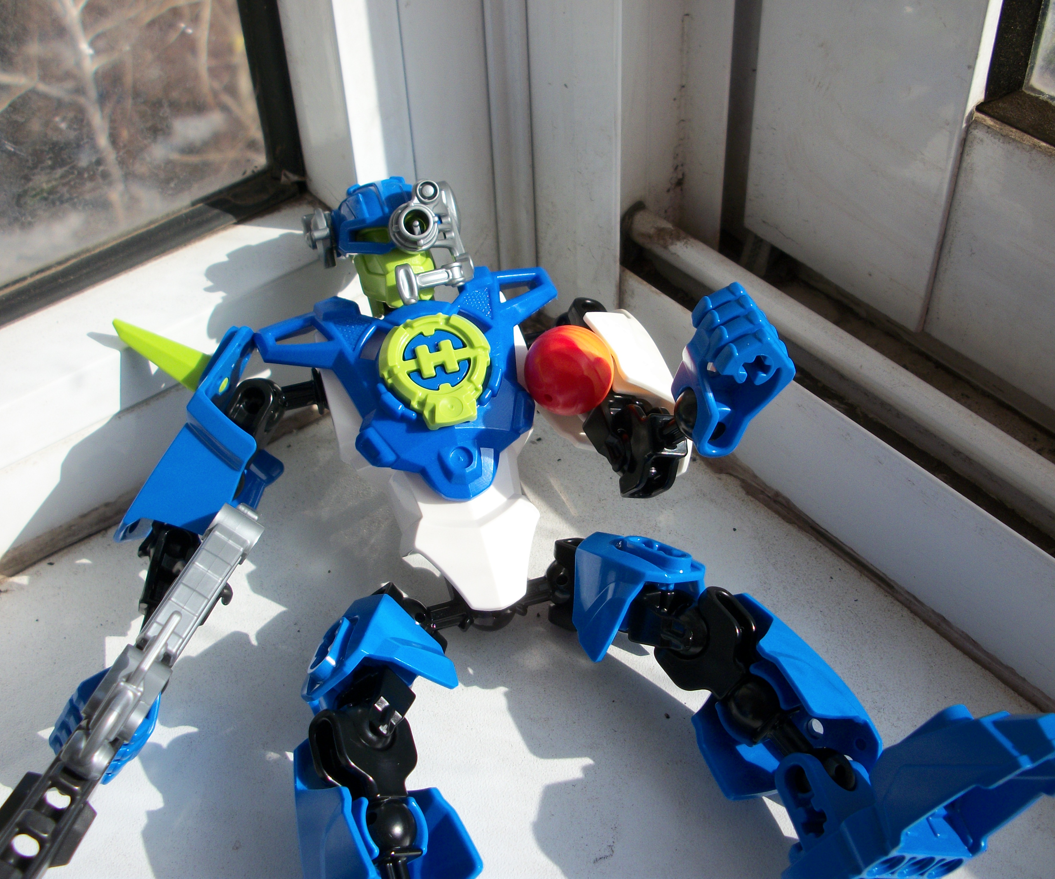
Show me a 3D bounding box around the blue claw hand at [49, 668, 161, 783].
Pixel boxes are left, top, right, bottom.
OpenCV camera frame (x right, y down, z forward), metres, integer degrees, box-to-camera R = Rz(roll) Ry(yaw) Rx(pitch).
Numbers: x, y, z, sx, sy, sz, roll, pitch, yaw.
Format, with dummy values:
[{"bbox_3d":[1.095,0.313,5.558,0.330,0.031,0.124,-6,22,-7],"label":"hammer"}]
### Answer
[{"bbox_3d":[-0.079,0.054,0.222,0.015,0.016,0.021,17,51,24],"label":"blue claw hand"}]

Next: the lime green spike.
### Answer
[{"bbox_3d":[-0.074,-0.018,0.240,0.029,0.007,0.007,27,47,30],"label":"lime green spike"}]

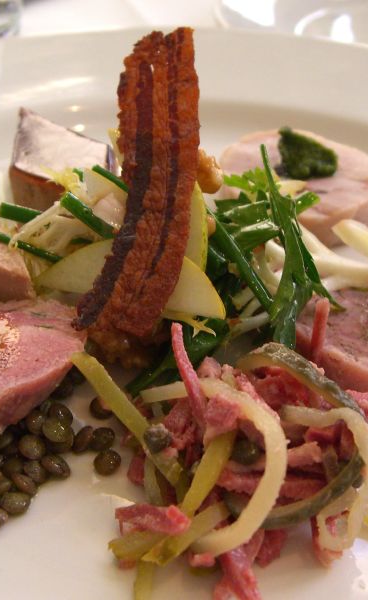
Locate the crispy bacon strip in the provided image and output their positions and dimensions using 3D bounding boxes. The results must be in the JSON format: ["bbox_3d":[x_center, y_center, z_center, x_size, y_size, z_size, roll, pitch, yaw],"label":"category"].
[{"bbox_3d":[-0.008,-0.026,0.202,0.022,0.073,0.010,12,15,-1],"label":"crispy bacon strip"}]

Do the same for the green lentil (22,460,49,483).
[{"bbox_3d":[-0.031,0.036,0.184,0.006,0.004,0.006,30,37,0],"label":"green lentil"}]

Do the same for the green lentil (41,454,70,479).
[{"bbox_3d":[-0.026,0.034,0.177,0.004,0.007,0.007,-45,25,6],"label":"green lentil"}]

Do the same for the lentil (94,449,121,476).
[{"bbox_3d":[-0.016,0.033,0.179,0.006,0.004,0.006,2,72,-6],"label":"lentil"}]

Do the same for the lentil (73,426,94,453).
[{"bbox_3d":[-0.021,0.029,0.184,0.004,0.006,0.006,26,31,-24],"label":"lentil"}]

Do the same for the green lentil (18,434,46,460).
[{"bbox_3d":[-0.030,0.029,0.174,0.006,0.003,0.006,5,48,-4],"label":"green lentil"}]

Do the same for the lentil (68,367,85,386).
[{"bbox_3d":[-0.025,0.017,0.198,0.006,0.004,0.006,-8,46,6],"label":"lentil"}]

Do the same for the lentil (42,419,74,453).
[{"bbox_3d":[-0.027,0.029,0.190,0.007,0.004,0.007,8,45,0],"label":"lentil"}]

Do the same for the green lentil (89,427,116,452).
[{"bbox_3d":[-0.017,0.029,0.184,0.006,0.004,0.006,16,51,-10],"label":"green lentil"}]

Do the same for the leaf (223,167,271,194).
[{"bbox_3d":[0.016,-0.031,0.232,0.013,0.004,0.009,1,57,0],"label":"leaf"}]

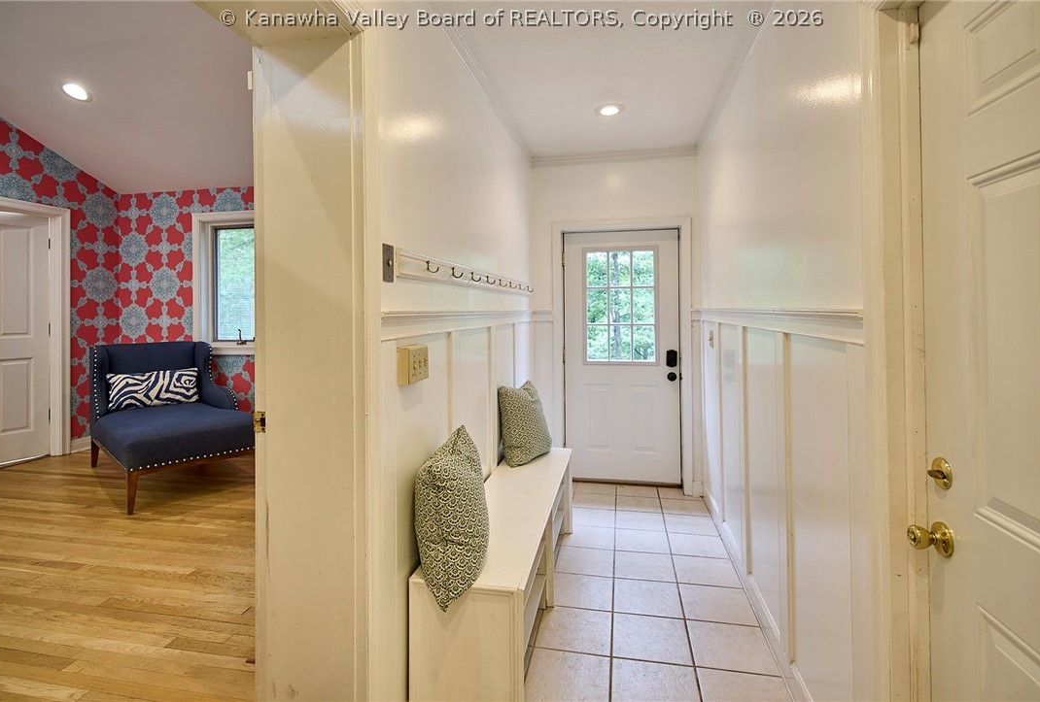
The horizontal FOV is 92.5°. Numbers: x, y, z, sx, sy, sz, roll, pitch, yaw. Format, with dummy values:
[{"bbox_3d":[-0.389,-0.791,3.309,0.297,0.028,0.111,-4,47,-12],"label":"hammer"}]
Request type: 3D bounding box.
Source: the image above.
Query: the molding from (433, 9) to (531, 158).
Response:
[{"bbox_3d":[-0.141,-1.459,2.955,0.045,0.075,2.450,0,5,11],"label":"molding"}]

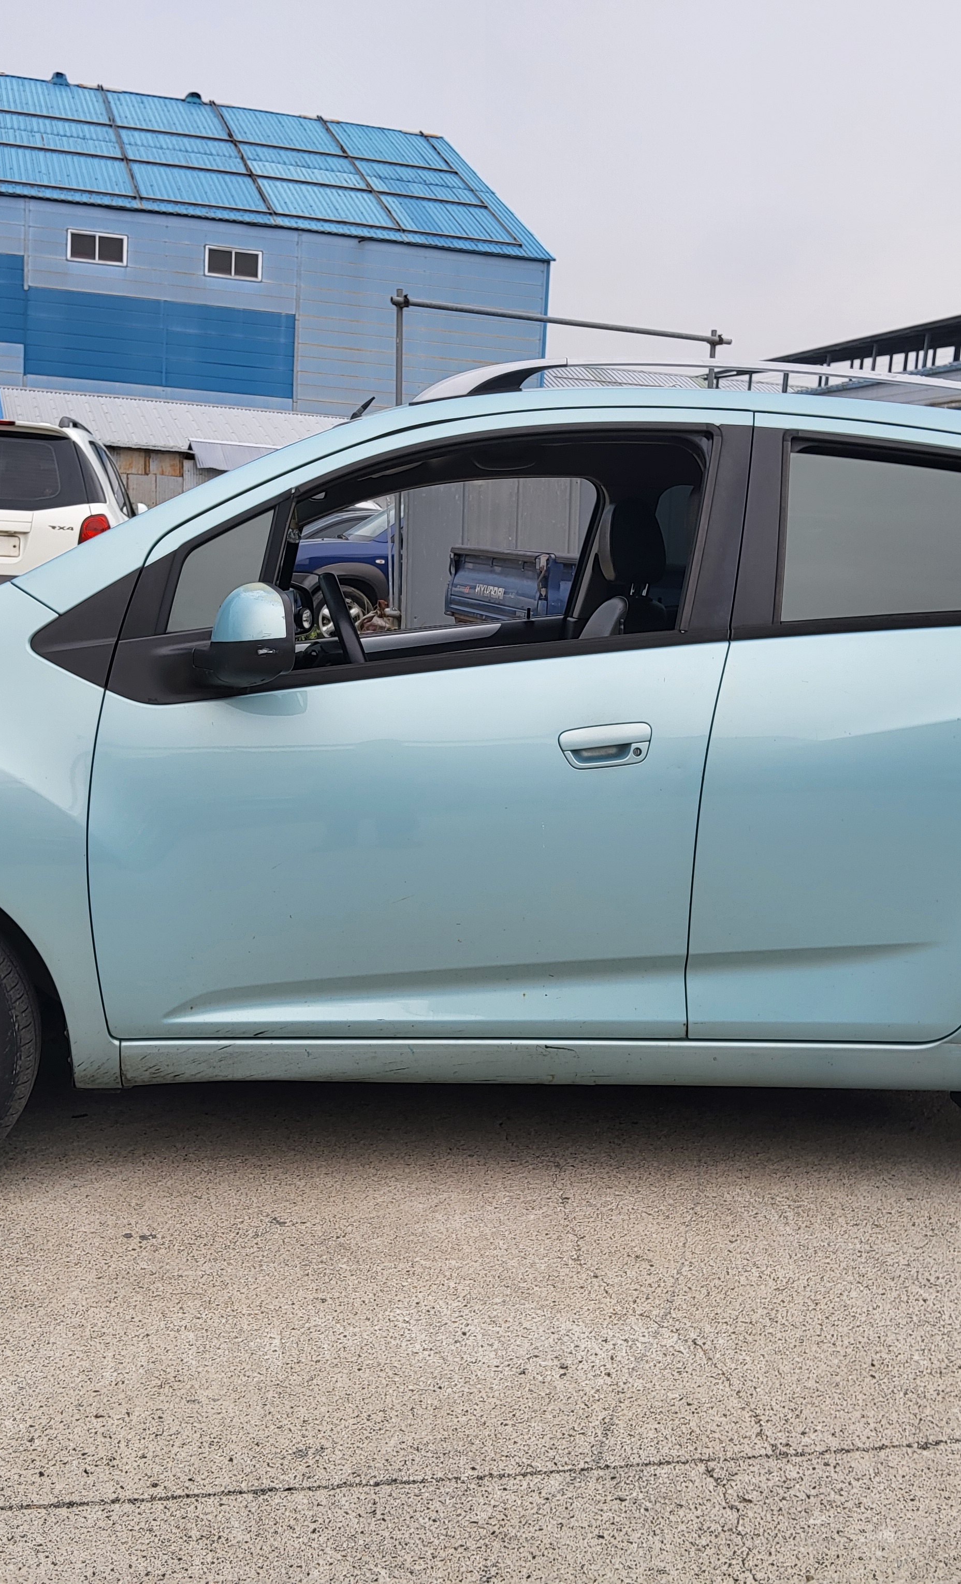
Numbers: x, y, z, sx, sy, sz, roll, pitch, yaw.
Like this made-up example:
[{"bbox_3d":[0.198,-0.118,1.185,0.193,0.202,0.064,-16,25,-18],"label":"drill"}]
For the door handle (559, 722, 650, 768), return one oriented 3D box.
[{"bbox_3d":[0.214,-0.081,2.746,0.158,0.078,0.050,2,8,-7],"label":"door handle"}]

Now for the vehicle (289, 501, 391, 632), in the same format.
[{"bbox_3d":[-0.517,-2.513,18.437,4.350,1.680,1.800,1,9,-17],"label":"vehicle"}]

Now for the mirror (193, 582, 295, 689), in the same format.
[{"bbox_3d":[-0.388,-0.257,2.614,0.160,0.170,0.220,2,7,-6],"label":"mirror"}]

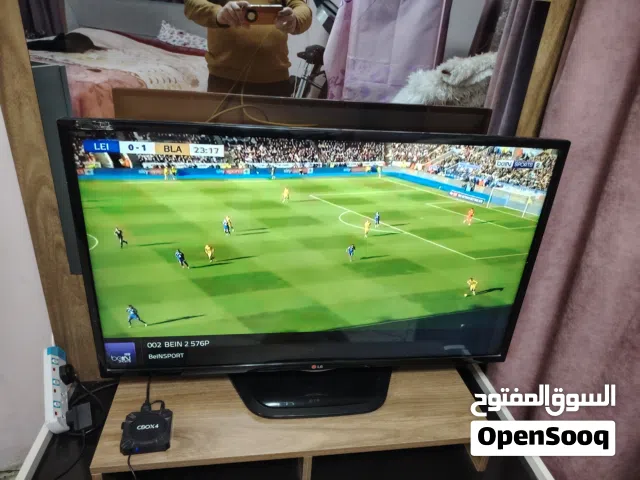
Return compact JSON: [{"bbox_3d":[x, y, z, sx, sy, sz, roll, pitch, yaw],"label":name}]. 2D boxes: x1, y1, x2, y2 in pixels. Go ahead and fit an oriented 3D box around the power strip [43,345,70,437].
[{"bbox_3d":[-0.656,0.373,1.106,0.036,0.056,0.205,-13,70,-5],"label":"power strip"}]

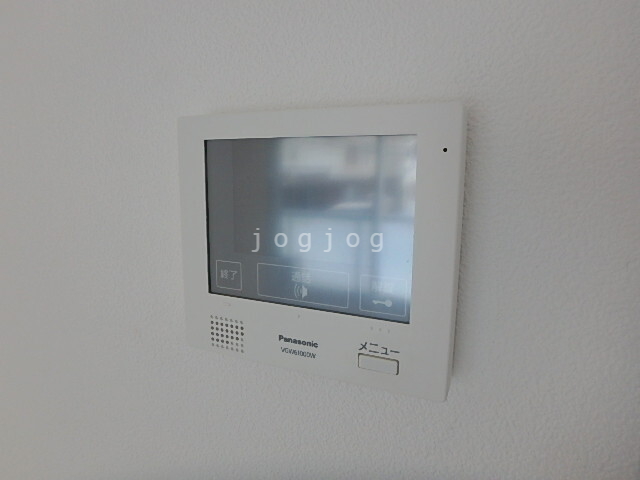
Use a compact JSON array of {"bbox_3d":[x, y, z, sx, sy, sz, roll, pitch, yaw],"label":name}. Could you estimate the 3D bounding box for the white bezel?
[{"bbox_3d":[-0.006,0.002,0.208,0.151,0.134,0.022,4,9,22],"label":"white bezel"}]

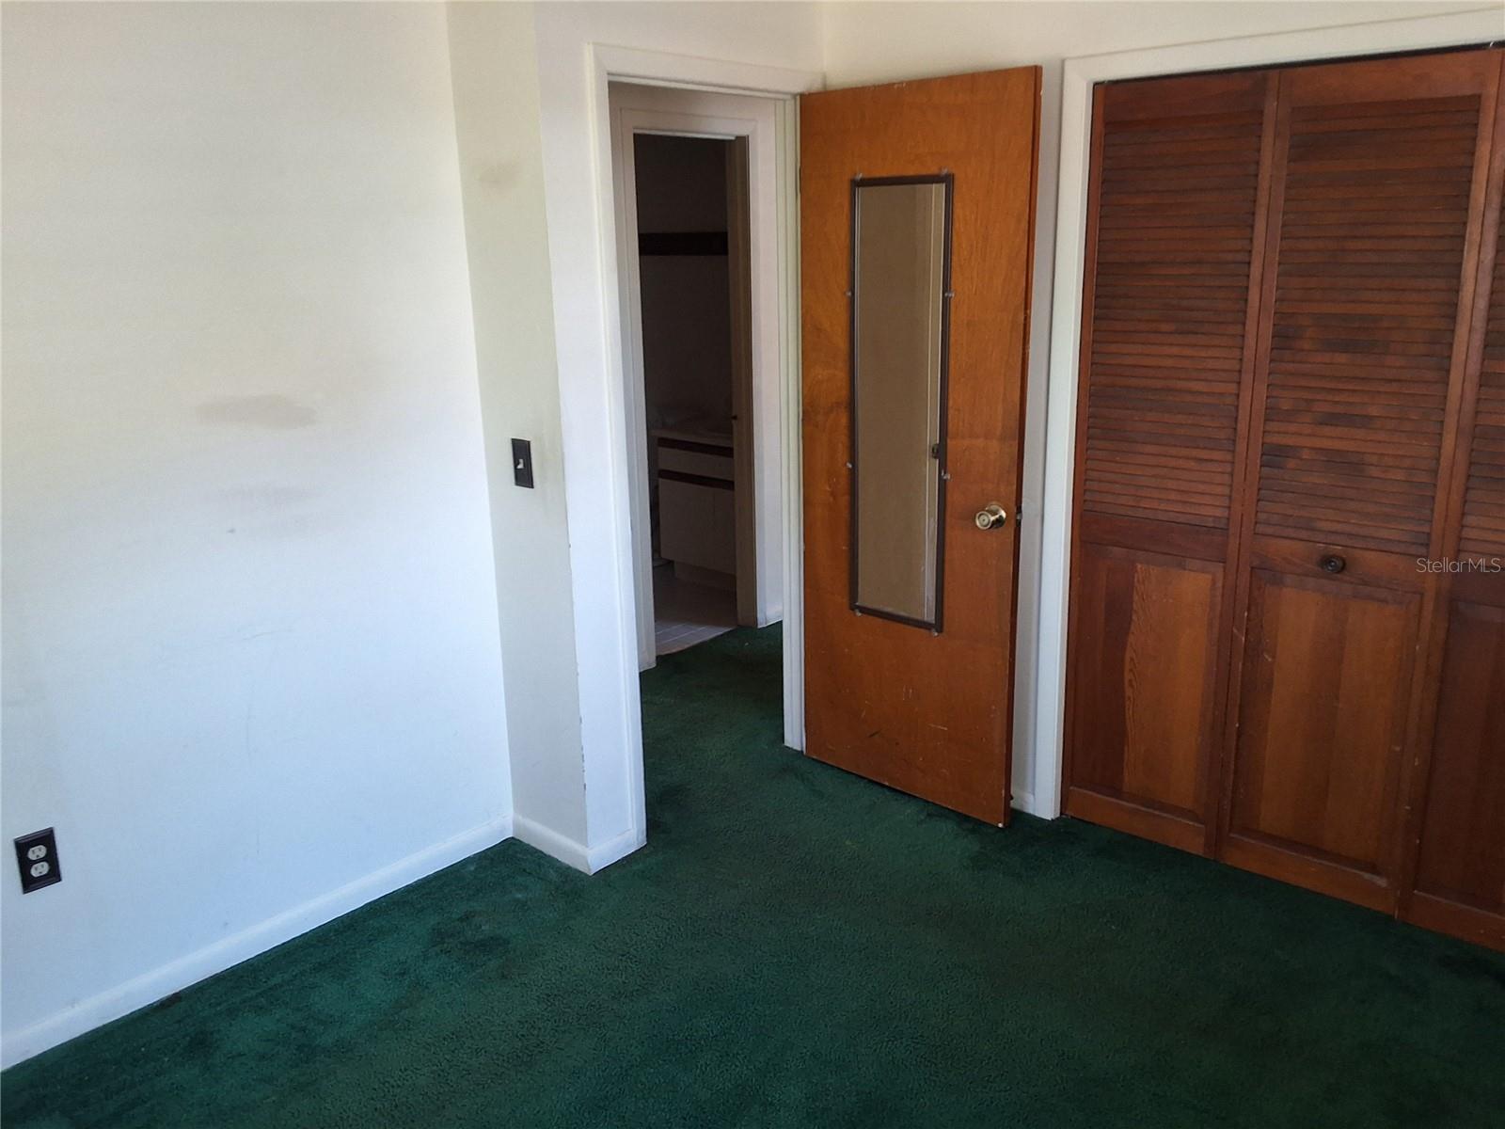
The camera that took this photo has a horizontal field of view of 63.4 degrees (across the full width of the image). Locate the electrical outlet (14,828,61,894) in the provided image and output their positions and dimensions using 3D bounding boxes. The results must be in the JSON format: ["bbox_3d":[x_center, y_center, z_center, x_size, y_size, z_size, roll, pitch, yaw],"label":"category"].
[{"bbox_3d":[-1.475,0.615,2.519,0.012,0.120,0.073,12,20,40],"label":"electrical outlet"}]

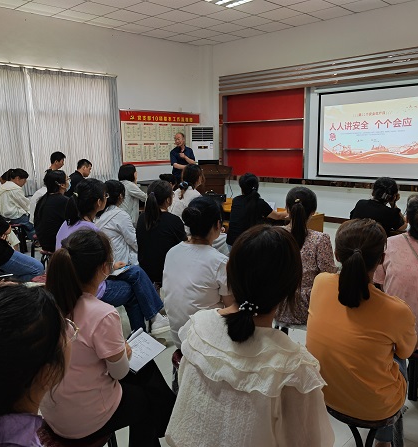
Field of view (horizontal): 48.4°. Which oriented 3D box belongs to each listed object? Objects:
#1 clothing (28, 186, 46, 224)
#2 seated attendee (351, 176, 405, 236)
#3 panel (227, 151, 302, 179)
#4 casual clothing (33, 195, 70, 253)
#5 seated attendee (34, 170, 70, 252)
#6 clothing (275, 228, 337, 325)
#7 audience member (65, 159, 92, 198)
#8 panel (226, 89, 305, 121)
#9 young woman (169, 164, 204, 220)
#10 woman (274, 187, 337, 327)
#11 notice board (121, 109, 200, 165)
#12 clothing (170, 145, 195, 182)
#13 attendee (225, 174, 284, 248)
[{"bbox_3d":[-1.956,-0.119,5.237,0.420,0.540,0.320,9,13,44],"label":"clothing"},{"bbox_3d":[1.323,0.258,3.395,0.480,1.190,0.680,7,12,39],"label":"seated attendee"},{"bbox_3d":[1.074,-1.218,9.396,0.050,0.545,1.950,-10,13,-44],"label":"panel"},{"bbox_3d":[-1.547,-0.012,4.588,0.360,0.580,0.440,-10,13,-44],"label":"casual clothing"},{"bbox_3d":[-1.462,0.077,4.689,0.680,1.230,0.460,-10,13,-44],"label":"seated attendee"},{"bbox_3d":[0.553,0.277,2.672,0.430,0.530,0.300,6,12,36],"label":"clothing"},{"bbox_3d":[-1.539,-0.183,6.029,0.700,1.300,0.500,-9,13,-41],"label":"audience member"},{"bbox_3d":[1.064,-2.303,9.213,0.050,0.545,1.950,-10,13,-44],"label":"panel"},{"bbox_3d":[-0.118,-0.004,5.004,0.680,1.260,0.460,-10,13,-44],"label":"young woman"},{"bbox_3d":[0.646,0.362,2.822,0.460,1.190,0.680,6,12,36],"label":"woman"},{"bbox_3d":[-0.924,-1.748,9.620,0.040,1.070,2.110,9,13,44],"label":"notice board"},{"bbox_3d":[-0.472,-1.046,8.313,0.500,0.680,0.320,2,10,18],"label":"clothing"},{"bbox_3d":[0.508,0.127,4.238,0.460,1.190,0.680,6,12,34],"label":"attendee"}]

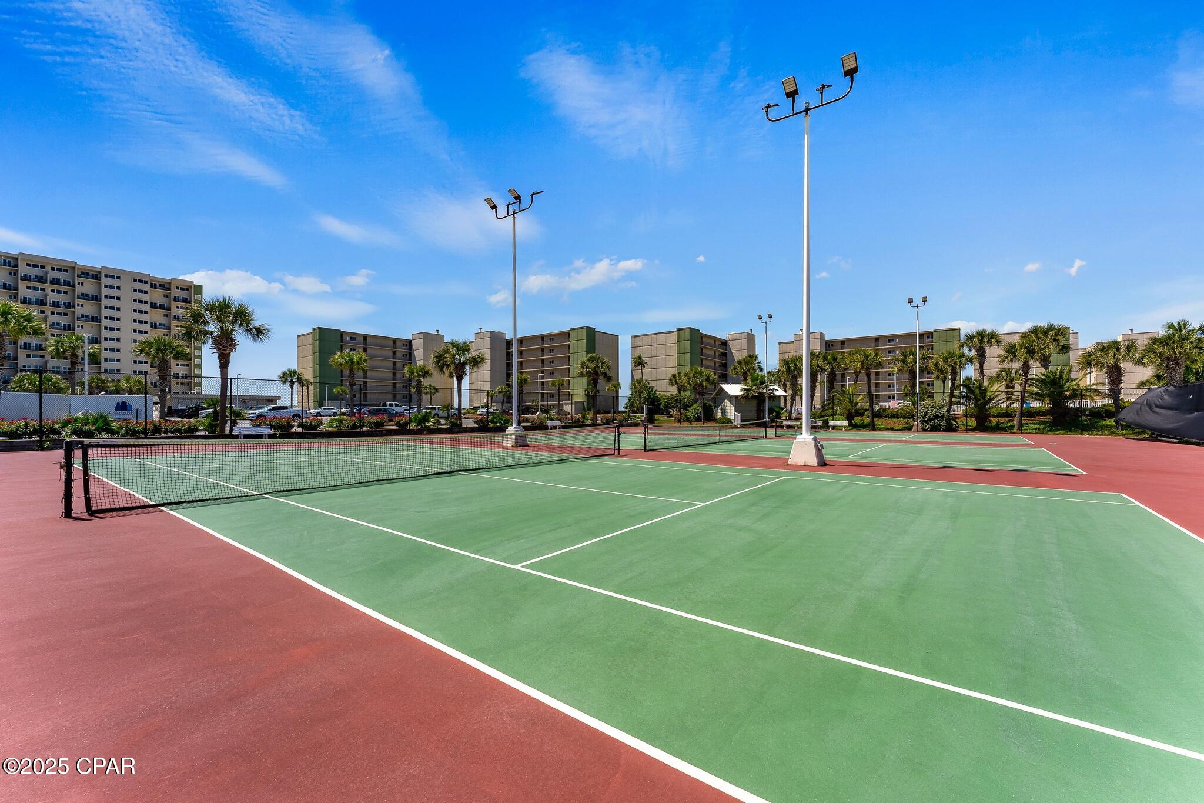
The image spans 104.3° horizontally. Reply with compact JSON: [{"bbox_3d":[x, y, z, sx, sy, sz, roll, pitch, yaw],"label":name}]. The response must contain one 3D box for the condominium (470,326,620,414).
[{"bbox_3d":[-15.753,-6.277,117.866,38.600,19.000,14.700,-1,-2,37],"label":"condominium"}]

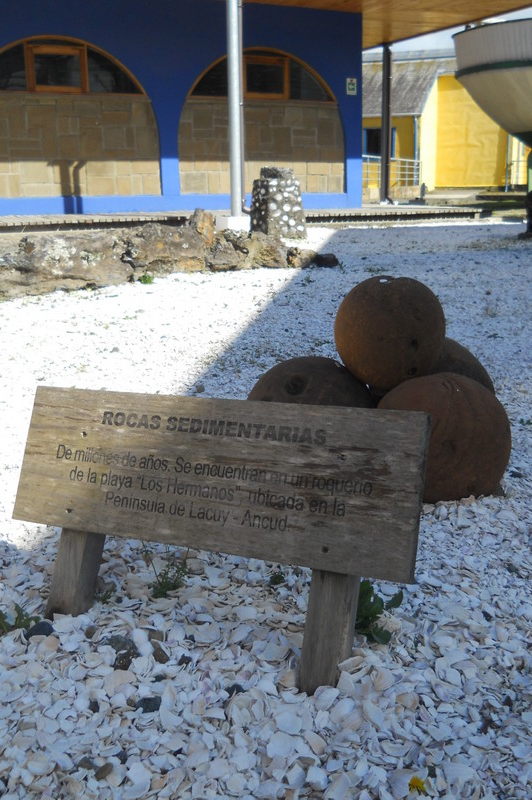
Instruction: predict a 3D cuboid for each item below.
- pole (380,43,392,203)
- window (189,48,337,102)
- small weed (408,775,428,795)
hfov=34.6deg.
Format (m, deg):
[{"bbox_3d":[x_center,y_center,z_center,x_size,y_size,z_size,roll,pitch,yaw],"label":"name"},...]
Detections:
[{"bbox_3d":[2.617,-6.003,18.600,0.180,3.280,0.180,-8,15,-25],"label":"pole"},{"bbox_3d":[-0.024,-5.283,13.900,2.700,0.790,0.120,-8,15,-25],"label":"window"},{"bbox_3d":[0.253,0.638,1.420,0.033,0.028,0.030,-1,14,0],"label":"small weed"}]

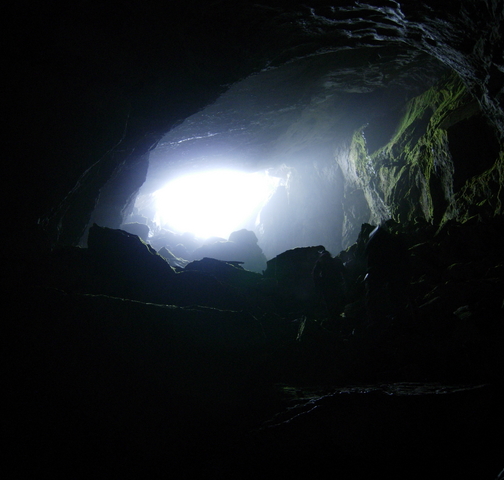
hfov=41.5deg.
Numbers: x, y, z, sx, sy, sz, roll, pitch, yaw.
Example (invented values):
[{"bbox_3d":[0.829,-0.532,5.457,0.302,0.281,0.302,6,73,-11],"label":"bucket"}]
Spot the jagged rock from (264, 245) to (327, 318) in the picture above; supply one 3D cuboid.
[{"bbox_3d":[1.050,1.000,16.000,1.500,1.650,1.300,0,0,0],"label":"jagged rock"}]

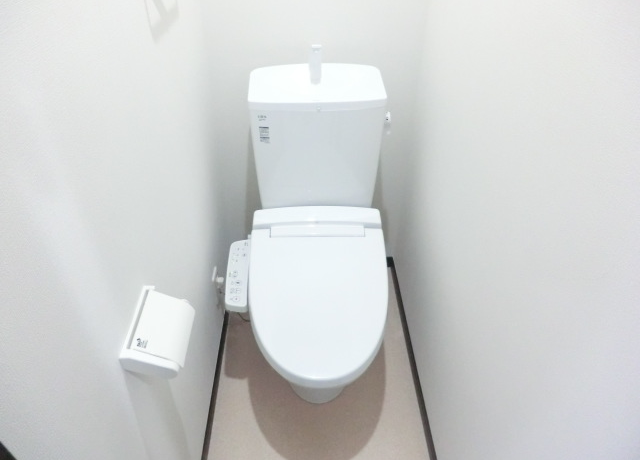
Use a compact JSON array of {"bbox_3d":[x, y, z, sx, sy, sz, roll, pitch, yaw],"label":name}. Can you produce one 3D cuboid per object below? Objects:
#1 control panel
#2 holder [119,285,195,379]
[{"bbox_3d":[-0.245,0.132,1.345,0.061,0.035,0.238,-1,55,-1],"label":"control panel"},{"bbox_3d":[-0.299,0.191,0.839,0.093,0.089,0.158,-1,42,-1],"label":"holder"}]

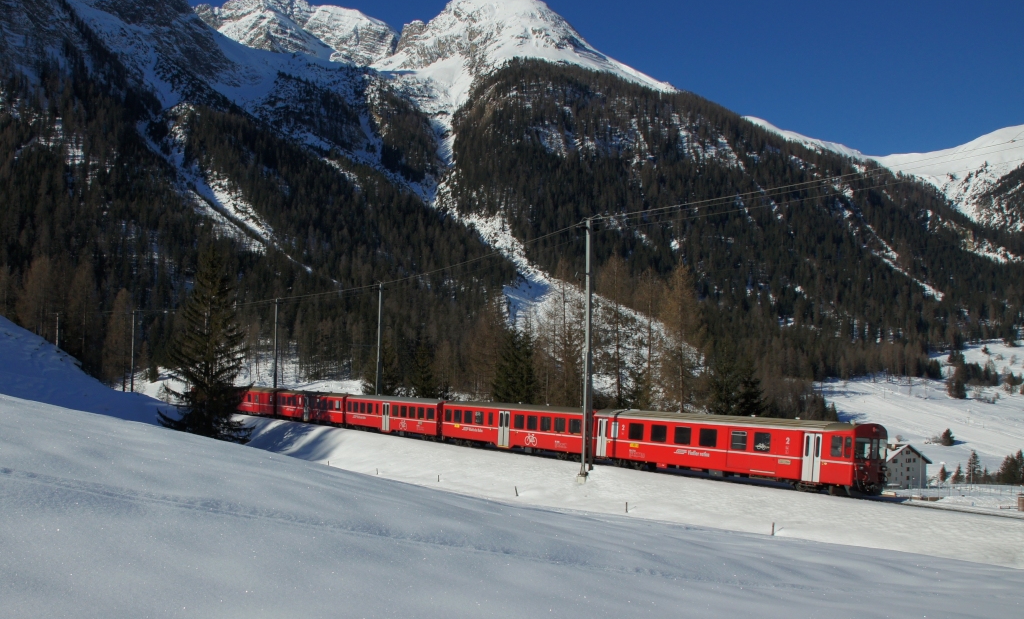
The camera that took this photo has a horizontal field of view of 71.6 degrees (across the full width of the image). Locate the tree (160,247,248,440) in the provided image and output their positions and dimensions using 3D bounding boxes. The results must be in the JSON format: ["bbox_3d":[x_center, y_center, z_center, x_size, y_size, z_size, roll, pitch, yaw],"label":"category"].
[{"bbox_3d":[-30.958,3.597,72.000,8.600,19.960,8.600,1,-2,0],"label":"tree"}]

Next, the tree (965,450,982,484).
[{"bbox_3d":[110.422,37.804,170.000,4.400,8.140,4.400,1,-2,0],"label":"tree"}]

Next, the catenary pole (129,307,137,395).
[{"bbox_3d":[-72.051,8.265,135.000,0.600,16.150,0.600,3,-3,-43],"label":"catenary pole"}]

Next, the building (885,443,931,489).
[{"bbox_3d":[117.967,47.142,213.000,15.500,13.640,14.000,1,-2,-18],"label":"building"}]

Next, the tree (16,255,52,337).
[{"bbox_3d":[-98.793,1.862,147.000,6.800,25.660,6.800,1,-2,0],"label":"tree"}]

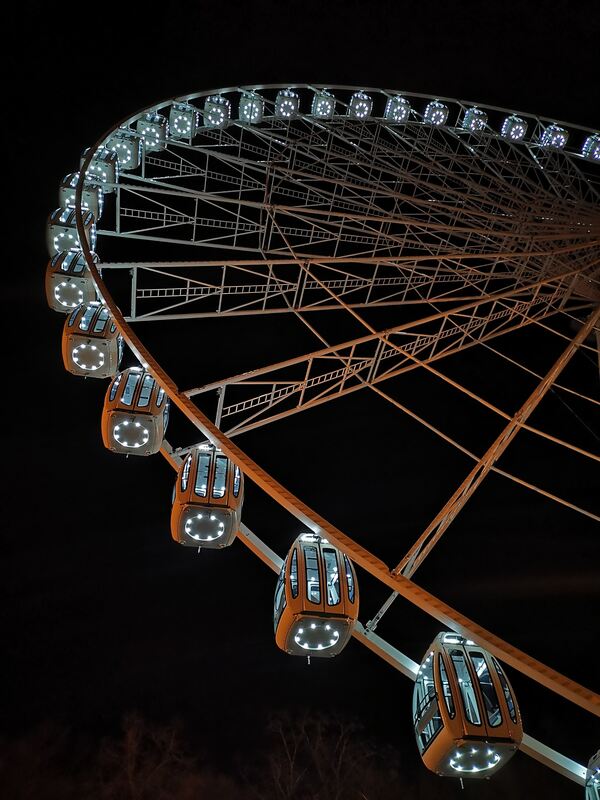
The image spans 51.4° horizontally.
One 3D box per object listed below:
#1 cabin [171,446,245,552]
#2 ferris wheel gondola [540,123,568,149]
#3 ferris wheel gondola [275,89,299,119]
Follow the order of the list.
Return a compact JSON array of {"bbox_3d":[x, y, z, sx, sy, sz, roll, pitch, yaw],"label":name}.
[{"bbox_3d":[-2.481,2.561,17.024,1.760,2.430,1.750,8,-52,-7],"label":"cabin"},{"bbox_3d":[24.493,-25.194,60.158,1.760,2.430,1.750,8,-52,-7],"label":"ferris wheel gondola"},{"bbox_3d":[-1.048,-23.774,50.230,1.845,2.430,1.665,8,-52,-8],"label":"ferris wheel gondola"}]

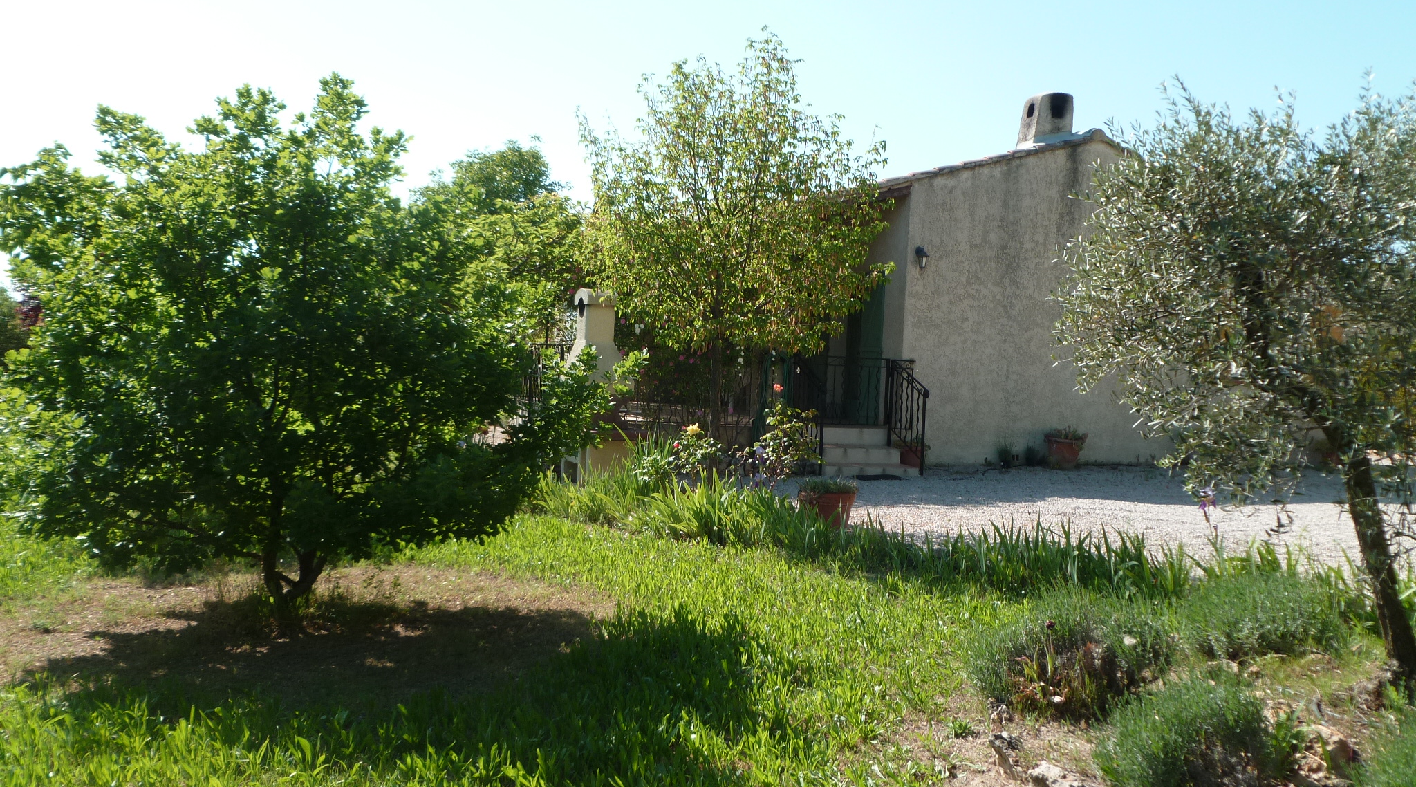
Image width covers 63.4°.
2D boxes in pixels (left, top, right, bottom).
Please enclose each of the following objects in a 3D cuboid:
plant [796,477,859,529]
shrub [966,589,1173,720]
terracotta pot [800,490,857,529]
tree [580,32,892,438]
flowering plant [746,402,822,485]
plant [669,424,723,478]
[{"bbox_3d":[1.027,0.946,9.800,0.530,0.470,0.510,2,3,6],"label":"plant"},{"bbox_3d":[1.656,1.184,5.250,0.940,0.470,0.850,3,3,18],"label":"shrub"},{"bbox_3d":[1.032,1.008,9.800,0.480,0.350,0.480,2,3,6],"label":"terracotta pot"},{"bbox_3d":[0.281,-1.371,11.400,3.100,4.500,2.900,2,3,1],"label":"tree"},{"bbox_3d":[0.716,0.521,10.900,0.710,0.860,0.650,2,3,4],"label":"flowering plant"},{"bbox_3d":[-0.123,0.584,11.100,0.530,0.600,0.500,2,3,-1],"label":"plant"}]

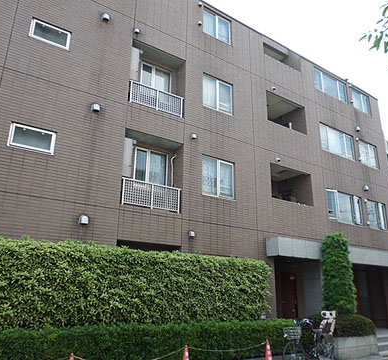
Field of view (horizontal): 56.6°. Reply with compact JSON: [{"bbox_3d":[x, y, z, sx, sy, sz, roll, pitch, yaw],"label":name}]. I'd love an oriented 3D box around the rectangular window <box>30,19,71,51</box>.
[{"bbox_3d":[-3.513,-3.556,8.864,0.960,0.573,0.120,13,-21,-32],"label":"rectangular window"}]

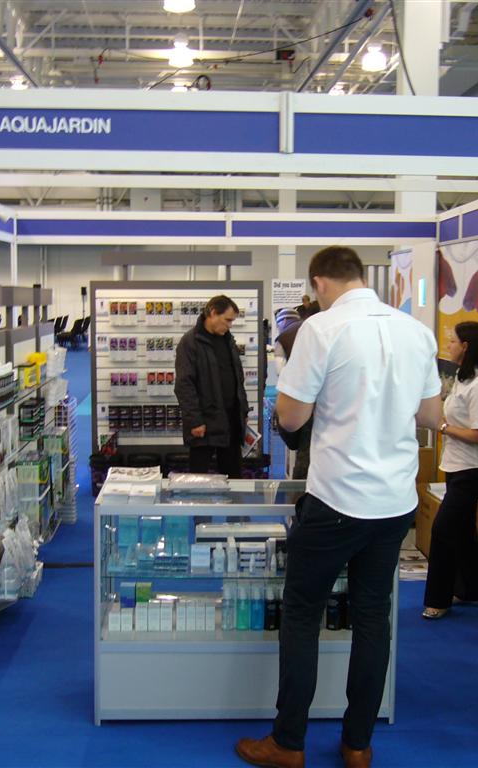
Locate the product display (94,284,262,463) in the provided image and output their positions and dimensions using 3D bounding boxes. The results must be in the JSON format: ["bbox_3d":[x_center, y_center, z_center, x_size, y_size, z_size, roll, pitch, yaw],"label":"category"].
[{"bbox_3d":[-0.541,0.037,9.010,1.490,1.830,0.330,0,5,-3],"label":"product display"}]

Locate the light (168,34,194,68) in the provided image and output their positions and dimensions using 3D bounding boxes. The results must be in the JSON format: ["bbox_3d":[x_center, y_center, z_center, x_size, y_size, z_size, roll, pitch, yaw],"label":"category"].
[{"bbox_3d":[-1.220,-6.940,21.596,0.500,0.680,0.500,0,5,-3],"label":"light"}]

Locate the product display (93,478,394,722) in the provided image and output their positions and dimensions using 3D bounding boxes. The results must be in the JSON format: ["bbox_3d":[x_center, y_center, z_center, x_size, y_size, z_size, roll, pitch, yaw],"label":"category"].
[{"bbox_3d":[0.016,0.904,4.402,1.200,0.905,0.540,0,5,-3],"label":"product display"}]

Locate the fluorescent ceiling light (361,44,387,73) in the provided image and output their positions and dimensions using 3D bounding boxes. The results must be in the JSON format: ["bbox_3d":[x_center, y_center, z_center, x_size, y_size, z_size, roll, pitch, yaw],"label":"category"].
[{"bbox_3d":[2.863,-6.900,21.795,0.500,0.660,0.500,0,5,-3],"label":"fluorescent ceiling light"}]

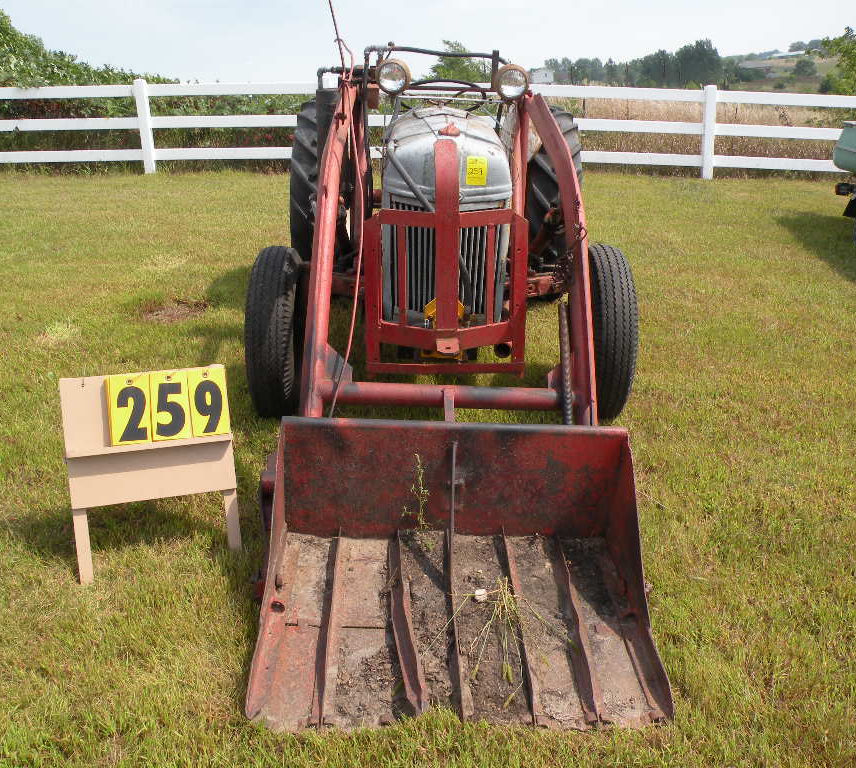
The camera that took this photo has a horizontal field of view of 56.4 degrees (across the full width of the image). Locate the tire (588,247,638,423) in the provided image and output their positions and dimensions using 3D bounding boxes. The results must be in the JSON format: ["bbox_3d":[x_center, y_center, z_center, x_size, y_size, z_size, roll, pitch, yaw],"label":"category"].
[{"bbox_3d":[0.703,-0.198,3.308,0.165,0.730,0.730,0,22,0],"label":"tire"}]

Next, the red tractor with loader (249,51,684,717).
[{"bbox_3d":[0.058,-0.687,3.629,1.630,1.530,4.320,0,22,0],"label":"red tractor with loader"}]

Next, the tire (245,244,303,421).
[{"bbox_3d":[-0.605,-0.205,3.297,0.165,0.730,0.730,0,22,0],"label":"tire"}]

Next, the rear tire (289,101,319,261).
[{"bbox_3d":[-0.619,-1.079,4.863,0.285,1.200,1.200,0,22,0],"label":"rear tire"}]

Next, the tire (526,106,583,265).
[{"bbox_3d":[0.701,-1.072,4.873,0.285,1.200,1.200,0,22,0],"label":"tire"}]

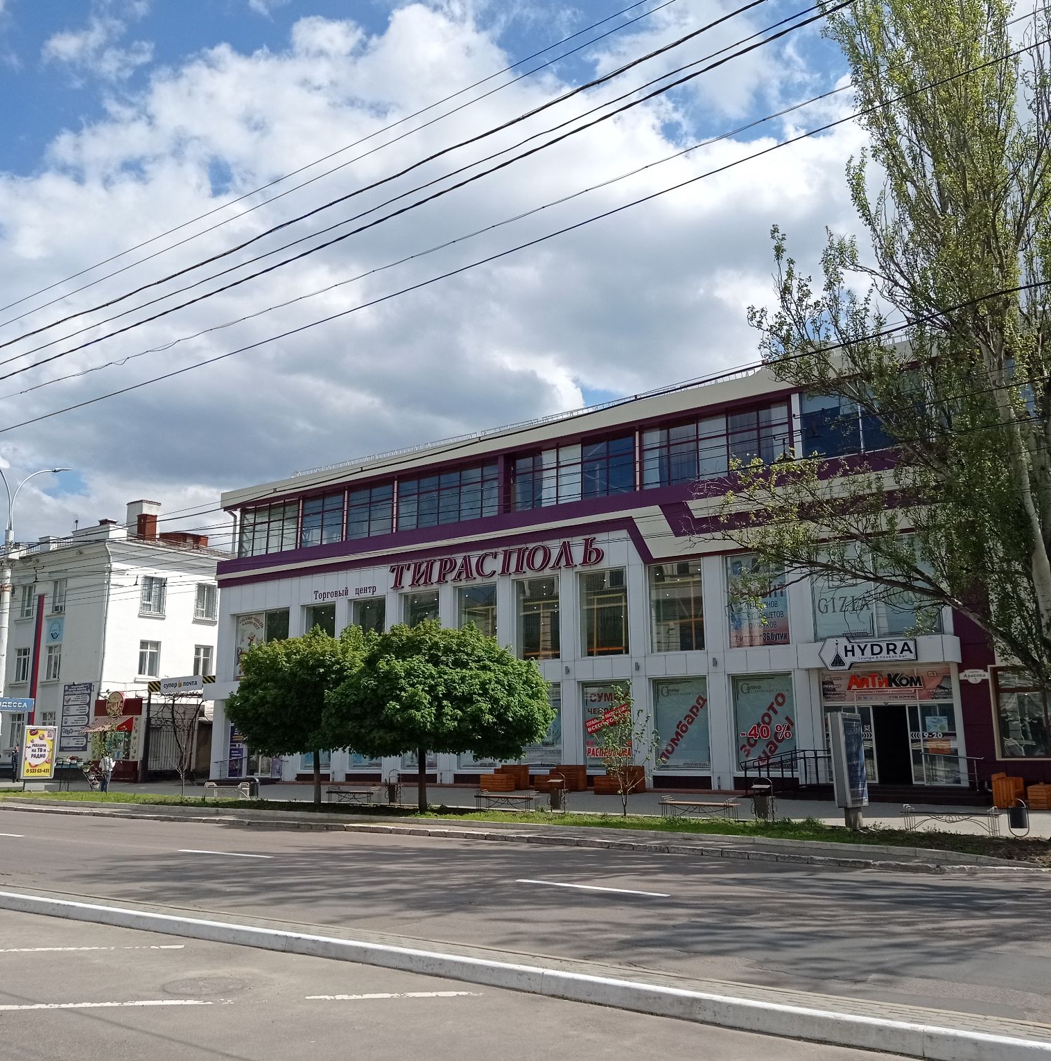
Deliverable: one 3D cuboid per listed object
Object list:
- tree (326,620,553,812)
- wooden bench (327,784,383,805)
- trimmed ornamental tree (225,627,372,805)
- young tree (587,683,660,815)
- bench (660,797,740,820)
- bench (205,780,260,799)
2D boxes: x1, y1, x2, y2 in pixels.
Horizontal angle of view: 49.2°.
[{"bbox_3d":[-2.151,4.690,29.027,5.600,4.750,5.200,0,-11,0],"label":"tree"},{"bbox_3d":[-4.988,7.656,33.341,1.800,0.550,0.520,-8,-13,37],"label":"wooden bench"},{"bbox_3d":[-5.907,5.195,32.243,4.800,5.000,4.600,0,-11,0],"label":"trimmed ornamental tree"},{"bbox_3d":[2.274,5.062,26.596,1.650,3.050,1.500,0,-11,0],"label":"young tree"},{"bbox_3d":[3.901,6.215,25.694,1.750,0.460,0.500,-8,-13,37],"label":"bench"},{"bbox_3d":[-9.641,8.441,37.381,1.950,0.560,0.550,-8,-13,37],"label":"bench"}]

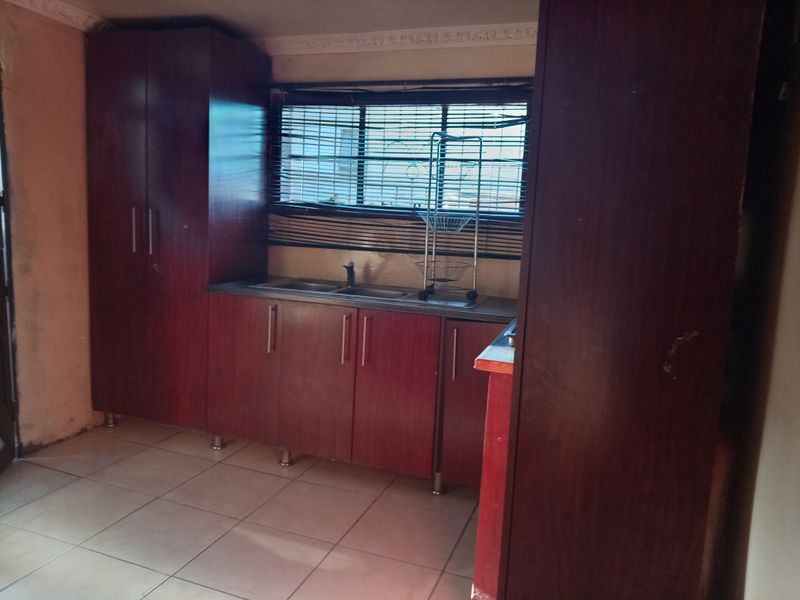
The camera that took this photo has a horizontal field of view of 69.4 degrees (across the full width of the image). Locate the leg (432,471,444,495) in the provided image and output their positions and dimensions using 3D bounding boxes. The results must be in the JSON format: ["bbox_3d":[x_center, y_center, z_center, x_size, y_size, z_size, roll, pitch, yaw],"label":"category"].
[{"bbox_3d":[0.177,0.875,2.739,0.050,0.107,0.050,6,8,19],"label":"leg"}]

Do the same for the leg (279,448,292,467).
[{"bbox_3d":[-0.582,0.805,2.974,0.050,0.097,0.050,6,8,19],"label":"leg"}]

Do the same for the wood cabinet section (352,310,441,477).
[{"bbox_3d":[0.062,0.408,2.927,0.406,0.747,0.520,6,8,19],"label":"wood cabinet section"}]

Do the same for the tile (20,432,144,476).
[{"bbox_3d":[-1.603,0.800,2.968,0.430,0.010,0.430,6,8,19],"label":"tile"}]

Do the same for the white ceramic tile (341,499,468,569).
[{"bbox_3d":[0.017,0.969,2.416,0.430,0.010,0.430,6,8,19],"label":"white ceramic tile"}]

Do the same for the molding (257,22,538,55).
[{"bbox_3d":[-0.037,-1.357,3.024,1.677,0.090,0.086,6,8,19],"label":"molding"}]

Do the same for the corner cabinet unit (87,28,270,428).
[{"bbox_3d":[-1.264,-0.372,3.321,0.787,2.064,0.542,6,8,19],"label":"corner cabinet unit"}]

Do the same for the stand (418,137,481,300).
[{"bbox_3d":[0.250,-0.398,2.880,0.301,0.795,0.297,6,8,19],"label":"stand"}]

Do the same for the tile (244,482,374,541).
[{"bbox_3d":[-0.387,0.927,2.553,0.430,0.010,0.430,6,8,19],"label":"tile"}]

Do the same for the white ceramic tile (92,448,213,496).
[{"bbox_3d":[-1.201,0.841,2.835,0.430,0.010,0.430,6,8,19],"label":"white ceramic tile"}]

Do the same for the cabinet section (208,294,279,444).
[{"bbox_3d":[-0.720,0.323,3.191,0.419,0.747,0.520,6,8,19],"label":"cabinet section"}]

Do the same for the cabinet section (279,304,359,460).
[{"bbox_3d":[-0.325,0.366,3.057,0.410,0.747,0.520,6,8,19],"label":"cabinet section"}]

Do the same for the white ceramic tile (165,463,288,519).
[{"bbox_3d":[-0.792,0.884,2.693,0.430,0.010,0.430,6,8,19],"label":"white ceramic tile"}]

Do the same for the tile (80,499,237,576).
[{"bbox_3d":[-0.934,0.930,2.293,0.430,0.010,0.430,6,8,19],"label":"tile"}]

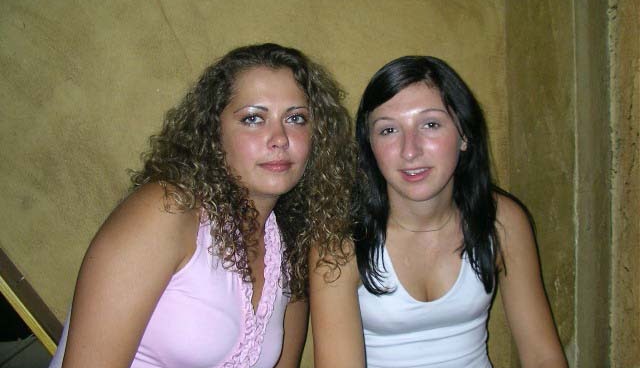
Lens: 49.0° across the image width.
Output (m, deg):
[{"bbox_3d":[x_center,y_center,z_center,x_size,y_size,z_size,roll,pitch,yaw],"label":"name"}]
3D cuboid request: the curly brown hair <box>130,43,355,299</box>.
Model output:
[{"bbox_3d":[-0.118,-0.021,1.080,0.330,0.380,0.270,-2,3,-15],"label":"curly brown hair"}]

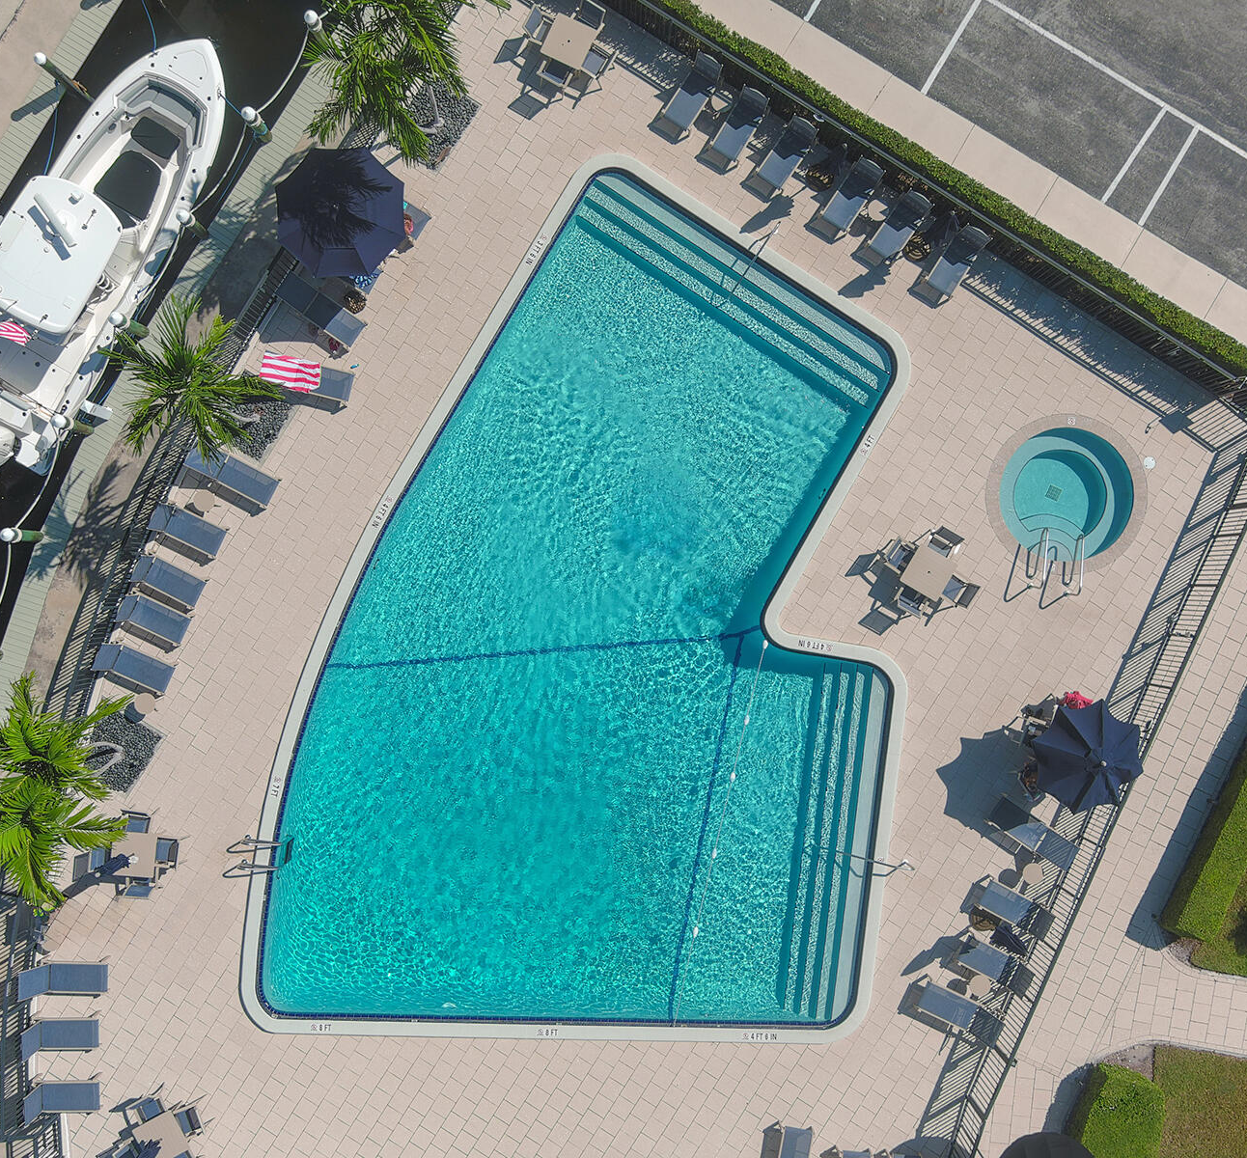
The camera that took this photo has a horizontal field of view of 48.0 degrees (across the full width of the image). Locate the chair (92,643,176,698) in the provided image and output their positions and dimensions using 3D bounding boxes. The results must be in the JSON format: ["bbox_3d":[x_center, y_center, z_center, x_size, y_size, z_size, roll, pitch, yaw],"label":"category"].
[{"bbox_3d":[-10.264,1.877,29.540,1.450,1.000,0.670,24,90,0],"label":"chair"}]

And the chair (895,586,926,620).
[{"bbox_3d":[6.000,0.411,29.000,0.600,0.880,0.640,30,89,0],"label":"chair"}]

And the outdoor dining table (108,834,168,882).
[{"bbox_3d":[-9.997,5.666,28.926,0.910,0.720,0.910,3,90,0],"label":"outdoor dining table"}]

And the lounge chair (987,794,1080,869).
[{"bbox_3d":[8.539,5.266,29.183,1.710,1.000,0.670,33,89,1],"label":"lounge chair"}]

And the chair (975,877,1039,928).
[{"bbox_3d":[8.249,6.995,29.555,1.420,0.960,0.670,28,90,0],"label":"chair"}]

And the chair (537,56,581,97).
[{"bbox_3d":[-1.372,-10.627,29.560,0.600,0.890,0.650,25,89,1],"label":"chair"}]

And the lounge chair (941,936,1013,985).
[{"bbox_3d":[7.737,8.041,29.059,1.321,1.150,0.670,27,89,1],"label":"lounge chair"}]

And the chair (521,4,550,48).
[{"bbox_3d":[-1.680,-11.588,29.579,0.650,0.890,0.600,25,89,1],"label":"chair"}]

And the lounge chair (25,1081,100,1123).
[{"bbox_3d":[-11.475,10.691,28.701,1.380,1.070,0.660,0,90,0],"label":"lounge chair"}]

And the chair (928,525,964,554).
[{"bbox_3d":[6.704,-0.677,29.539,0.580,0.880,0.640,31,90,0],"label":"chair"}]

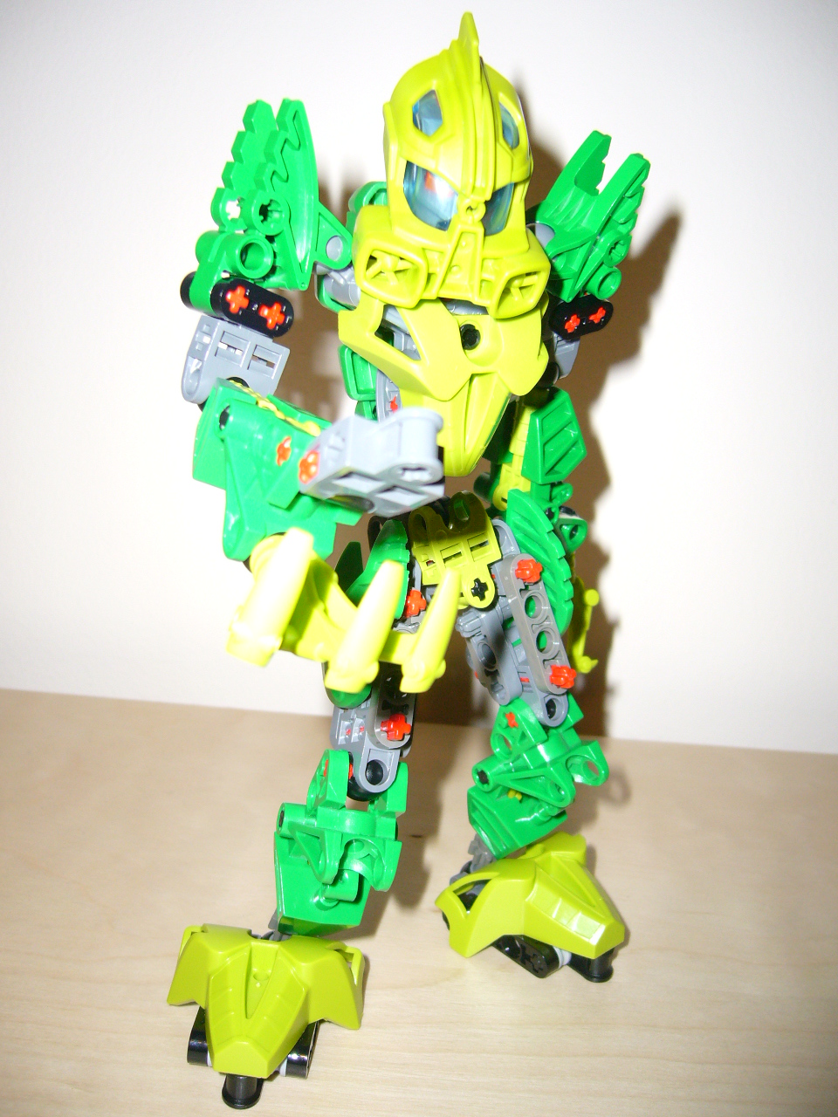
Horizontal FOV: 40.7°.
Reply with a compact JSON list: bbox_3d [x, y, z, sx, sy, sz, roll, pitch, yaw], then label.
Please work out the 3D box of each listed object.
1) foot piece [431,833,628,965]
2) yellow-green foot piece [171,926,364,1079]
[{"bbox_3d":[0.031,0.081,0.268,0.042,0.021,0.037,-12,25,-39],"label":"foot piece"},{"bbox_3d":[-0.033,0.090,0.232,0.042,0.021,0.037,5,19,2],"label":"yellow-green foot piece"}]

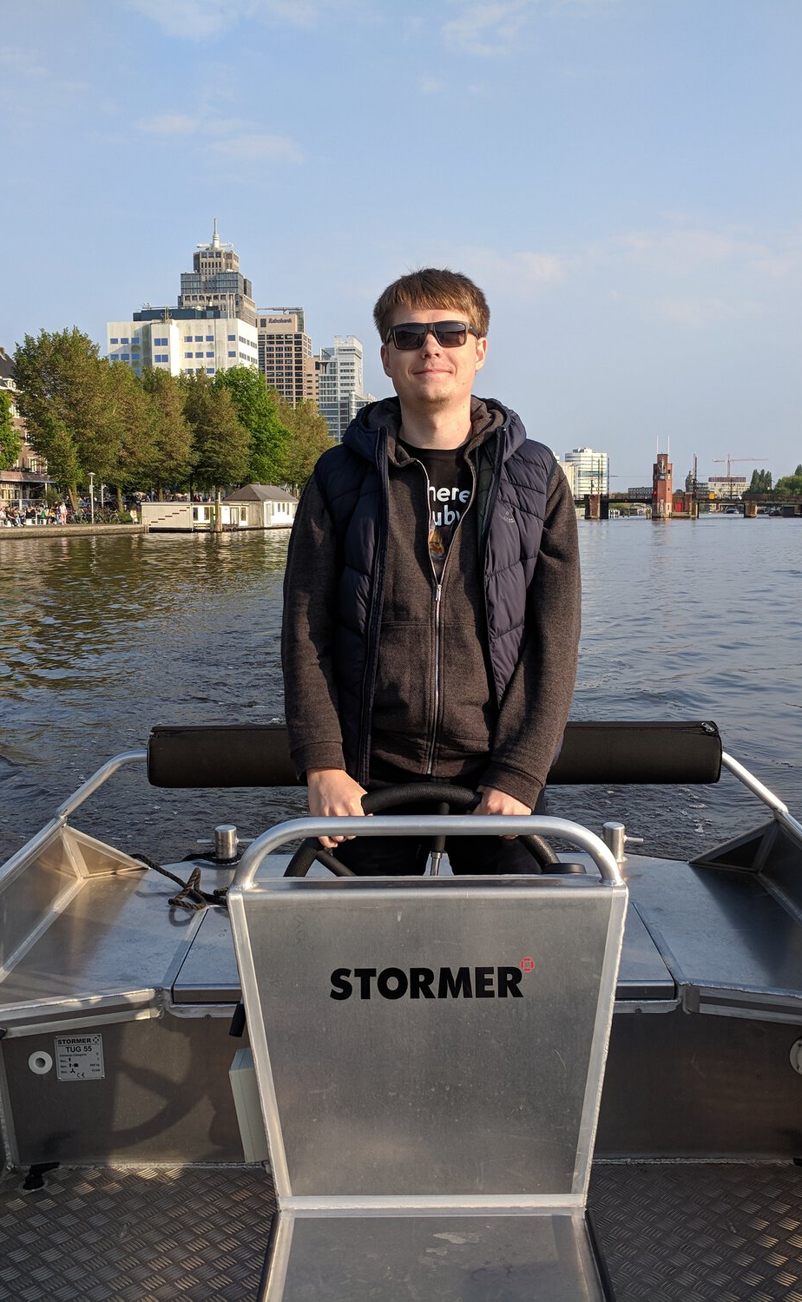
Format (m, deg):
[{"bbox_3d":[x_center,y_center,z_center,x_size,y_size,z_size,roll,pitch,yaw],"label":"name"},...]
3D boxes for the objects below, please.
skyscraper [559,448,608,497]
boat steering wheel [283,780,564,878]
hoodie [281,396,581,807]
[{"bbox_3d":[139.774,-128.422,992.000,35.000,51.121,28.000,-1,6,-7],"label":"skyscraper"},{"bbox_3d":[0.034,0.415,1.980,0.450,0.450,0.100,0,18,0],"label":"boat steering wheel"},{"bbox_3d":[0.054,-0.103,2.362,0.555,0.721,0.450,0,6,0],"label":"hoodie"}]

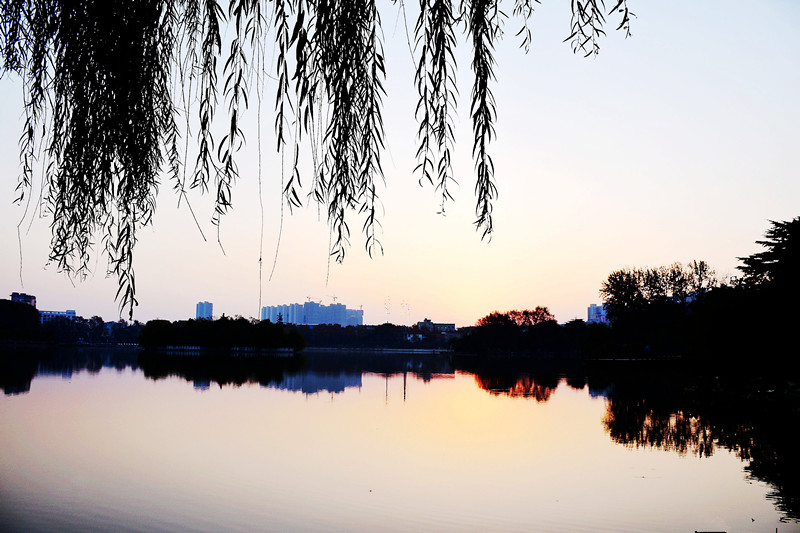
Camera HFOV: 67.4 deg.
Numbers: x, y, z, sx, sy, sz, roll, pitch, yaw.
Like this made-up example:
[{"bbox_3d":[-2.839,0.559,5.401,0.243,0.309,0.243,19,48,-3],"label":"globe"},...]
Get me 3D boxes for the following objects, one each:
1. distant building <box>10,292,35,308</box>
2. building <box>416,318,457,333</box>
[{"bbox_3d":[-220.280,30.640,350.000,11.000,29.000,12.000,5,-9,-27],"label":"distant building"},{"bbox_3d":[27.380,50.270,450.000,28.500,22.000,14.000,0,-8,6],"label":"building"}]

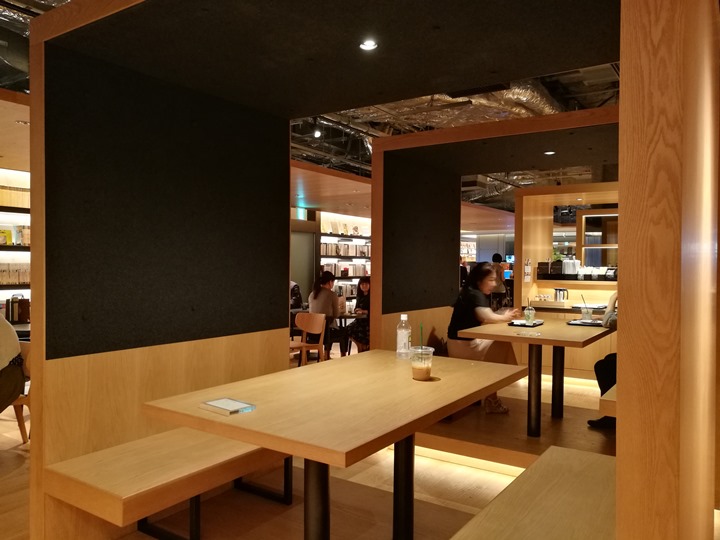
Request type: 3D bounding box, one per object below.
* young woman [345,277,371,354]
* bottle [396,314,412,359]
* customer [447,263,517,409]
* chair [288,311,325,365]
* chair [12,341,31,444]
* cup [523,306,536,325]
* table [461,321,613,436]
[{"bbox_3d":[0.026,0.682,7.228,0.470,1.220,0.720,1,1,34],"label":"young woman"},{"bbox_3d":[0.218,0.323,2.743,0.068,0.211,0.068,1,1,34],"label":"bottle"},{"bbox_3d":[1.007,0.534,4.561,0.660,1.190,0.480,1,1,34],"label":"customer"},{"bbox_3d":[-0.745,0.901,6.541,0.520,0.790,0.490,0,1,-44],"label":"chair"},{"bbox_3d":[-2.605,0.923,3.961,0.520,0.790,0.490,0,1,-44],"label":"chair"},{"bbox_3d":[1.266,0.334,4.179,0.090,0.134,0.090,1,1,34],"label":"cup"},{"bbox_3d":[1.364,0.777,4.103,0.805,0.720,1.390,1,1,34],"label":"table"}]

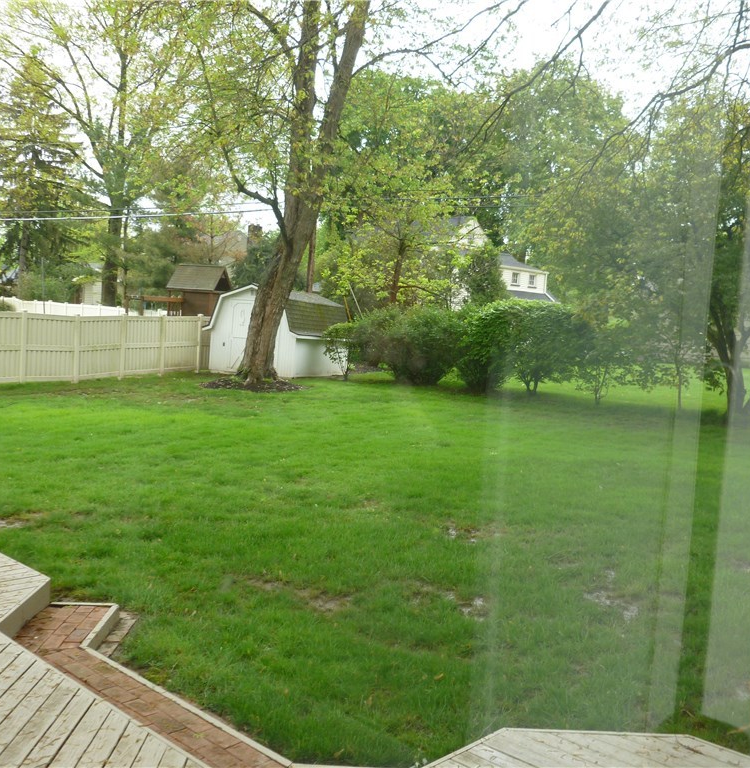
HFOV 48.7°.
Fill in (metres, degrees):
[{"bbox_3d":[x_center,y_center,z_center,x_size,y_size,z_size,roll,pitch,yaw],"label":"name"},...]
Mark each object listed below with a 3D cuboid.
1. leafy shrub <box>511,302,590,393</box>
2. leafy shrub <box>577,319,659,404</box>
[{"bbox_3d":[5.466,-1.152,25.800,2.500,2.800,2.300,5,4,19],"label":"leafy shrub"},{"bbox_3d":[7.085,-0.614,24.200,2.400,2.450,2.100,5,4,19],"label":"leafy shrub"}]

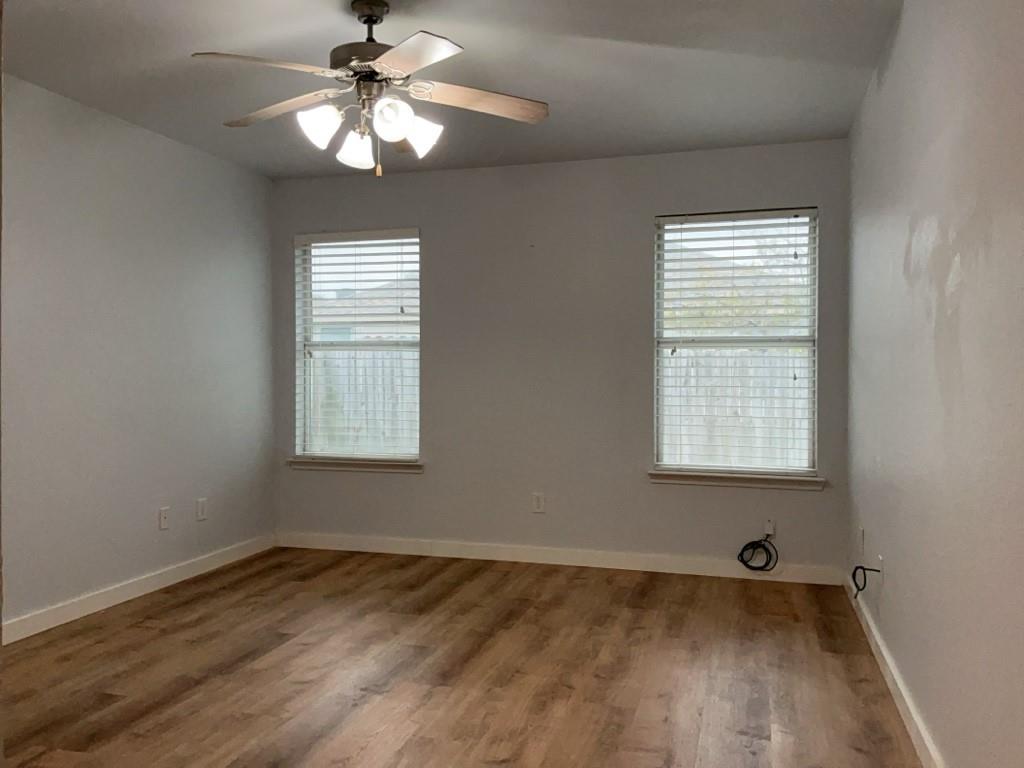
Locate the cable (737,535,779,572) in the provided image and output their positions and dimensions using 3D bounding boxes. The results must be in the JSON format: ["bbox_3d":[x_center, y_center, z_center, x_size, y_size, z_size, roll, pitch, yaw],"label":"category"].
[{"bbox_3d":[1.361,0.941,4.417,0.210,0.180,0.040,0,1,17],"label":"cable"}]

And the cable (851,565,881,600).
[{"bbox_3d":[1.399,0.783,3.156,0.100,0.130,0.085,0,1,17],"label":"cable"}]

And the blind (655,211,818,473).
[{"bbox_3d":[1.249,-0.226,4.487,0.872,1.457,0.065,0,1,17],"label":"blind"}]

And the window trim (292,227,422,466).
[{"bbox_3d":[-1.005,-0.248,5.158,0.885,1.458,0.065,0,1,17],"label":"window trim"}]

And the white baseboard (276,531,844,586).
[{"bbox_3d":[0.112,1.041,4.824,3.510,0.096,0.015,0,1,17],"label":"white baseboard"}]

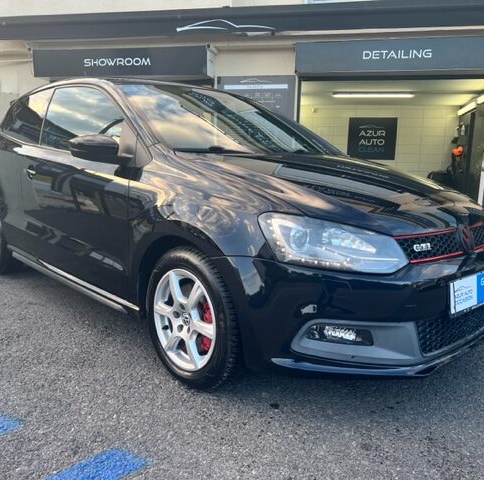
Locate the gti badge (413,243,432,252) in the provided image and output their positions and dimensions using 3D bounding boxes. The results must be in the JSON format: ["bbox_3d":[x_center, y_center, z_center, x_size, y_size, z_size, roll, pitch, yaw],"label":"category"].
[{"bbox_3d":[0.641,0.023,1.699,0.104,0.035,0.014,-4,-7,-33],"label":"gti badge"}]

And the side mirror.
[{"bbox_3d":[-0.662,-0.422,2.242,0.210,0.135,0.170,-7,13,-43],"label":"side mirror"}]

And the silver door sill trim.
[{"bbox_3d":[-1.068,0.198,2.829,0.050,0.078,1.690,-7,13,-43],"label":"silver door sill trim"}]

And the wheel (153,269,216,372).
[{"bbox_3d":[-0.187,0.317,1.982,0.150,0.418,0.418,-7,13,-43],"label":"wheel"}]

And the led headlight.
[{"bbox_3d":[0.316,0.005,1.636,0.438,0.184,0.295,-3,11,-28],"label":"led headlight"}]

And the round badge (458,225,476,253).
[{"bbox_3d":[0.880,-0.004,1.903,0.116,0.116,0.028,-7,-7,-43],"label":"round badge"}]

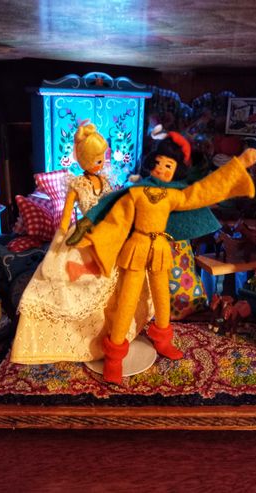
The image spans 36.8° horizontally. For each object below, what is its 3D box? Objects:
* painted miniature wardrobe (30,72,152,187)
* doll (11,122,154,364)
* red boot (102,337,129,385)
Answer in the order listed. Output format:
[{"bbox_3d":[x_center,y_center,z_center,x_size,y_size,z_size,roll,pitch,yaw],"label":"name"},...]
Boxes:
[{"bbox_3d":[-0.054,-0.117,0.572,0.152,0.250,0.080,-6,19,-22],"label":"painted miniature wardrobe"},{"bbox_3d":[-0.041,-0.012,0.406,0.153,0.227,0.122,-8,20,-27],"label":"doll"},{"bbox_3d":[-0.012,0.103,0.359,0.023,0.038,0.033,0,18,-5],"label":"red boot"}]

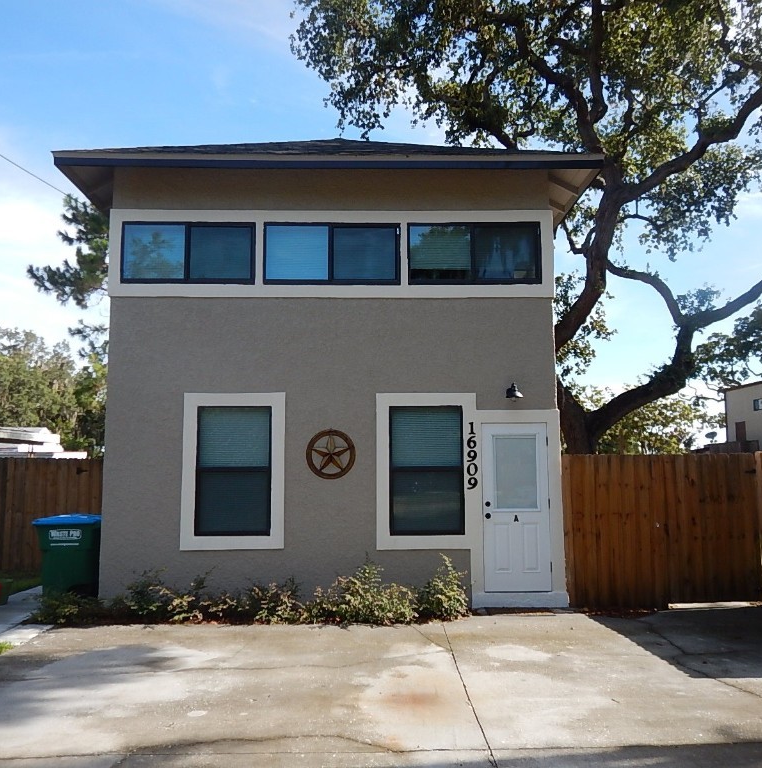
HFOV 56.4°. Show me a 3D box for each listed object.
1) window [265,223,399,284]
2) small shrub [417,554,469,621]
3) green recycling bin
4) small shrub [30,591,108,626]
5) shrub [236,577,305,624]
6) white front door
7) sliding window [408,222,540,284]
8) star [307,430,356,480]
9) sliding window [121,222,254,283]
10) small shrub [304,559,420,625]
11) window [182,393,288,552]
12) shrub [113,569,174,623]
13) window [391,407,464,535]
[{"bbox_3d":[-0.613,-1.645,9.007,1.717,0.788,0.100,0,-6,-1],"label":"window"},{"bbox_3d":[0.738,2.330,8.304,0.600,0.700,0.520,0,-6,-1],"label":"small shrub"},{"bbox_3d":[-3.845,2.192,9.029,0.870,1.080,0.740,0,-6,0],"label":"green recycling bin"},{"bbox_3d":[-3.506,2.475,7.967,0.892,0.309,0.660,0,-6,0],"label":"small shrub"},{"bbox_3d":[-1.257,2.415,8.003,0.774,0.435,0.620,0,-6,0],"label":"shrub"},{"bbox_3d":[1.650,1.493,8.656,0.816,2.033,0.060,0,-6,0],"label":"white front door"},{"bbox_3d":[1.193,-1.656,9.048,1.686,0.792,0.100,0,-6,-1],"label":"sliding window"},{"bbox_3d":[-0.611,0.860,8.690,0.611,0.614,0.060,0,-6,-1],"label":"star"},{"bbox_3d":[-2.424,-1.653,8.967,1.673,0.780,0.100,0,-6,-1],"label":"sliding window"},{"bbox_3d":[-0.211,2.315,8.012,1.242,0.635,0.780,0,-6,0],"label":"small shrub"},{"bbox_3d":[-1.796,1.059,8.693,1.248,1.897,0.100,0,-6,-1],"label":"window"},{"bbox_3d":[-2.684,2.368,8.057,0.677,0.538,0.600,0,-6,0],"label":"shrub"},{"bbox_3d":[0.562,1.060,8.708,0.903,1.567,0.080,0,-6,0],"label":"window"}]

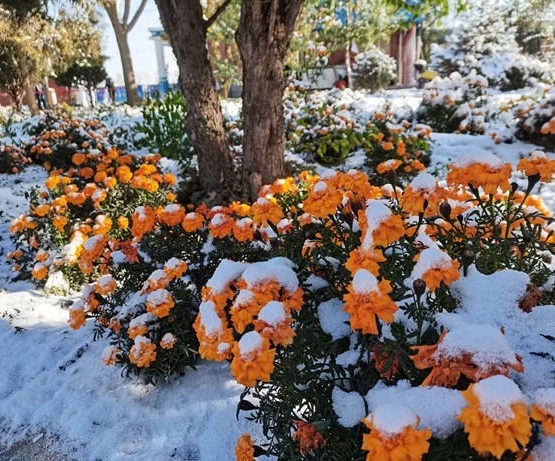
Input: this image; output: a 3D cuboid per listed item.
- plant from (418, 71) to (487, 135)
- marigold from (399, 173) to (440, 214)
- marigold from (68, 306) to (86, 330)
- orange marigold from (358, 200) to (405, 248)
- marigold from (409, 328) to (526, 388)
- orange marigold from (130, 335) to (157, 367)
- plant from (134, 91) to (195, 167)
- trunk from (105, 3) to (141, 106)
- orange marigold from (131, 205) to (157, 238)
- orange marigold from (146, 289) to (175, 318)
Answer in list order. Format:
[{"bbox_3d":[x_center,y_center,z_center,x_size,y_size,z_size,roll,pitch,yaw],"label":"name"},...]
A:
[{"bbox_3d":[1.705,-1.247,4.500,0.680,0.550,0.600,5,18,20],"label":"plant"},{"bbox_3d":[0.241,-0.062,0.780,0.066,0.062,0.066,-1,17,0],"label":"marigold"},{"bbox_3d":[-0.520,0.229,1.200,0.050,0.055,0.055,-1,17,0],"label":"marigold"},{"bbox_3d":[0.144,-0.008,0.640,0.062,0.059,0.057,2,18,13],"label":"orange marigold"},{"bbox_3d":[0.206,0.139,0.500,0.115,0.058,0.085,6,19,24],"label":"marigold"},{"bbox_3d":[-0.281,0.254,0.960,0.057,0.059,0.052,-8,18,-18],"label":"orange marigold"},{"bbox_3d":[-0.832,-0.751,3.400,0.480,0.530,0.450,-6,18,-12],"label":"plant"},{"bbox_3d":[-5.025,-5.654,14.971,1.000,3.150,0.700,-1,17,0],"label":"trunk"},{"bbox_3d":[-0.299,-0.018,1.030,0.056,0.063,0.052,-7,18,-16],"label":"orange marigold"},{"bbox_3d":[-0.271,0.169,1.070,0.063,0.058,0.063,-1,17,0],"label":"orange marigold"}]

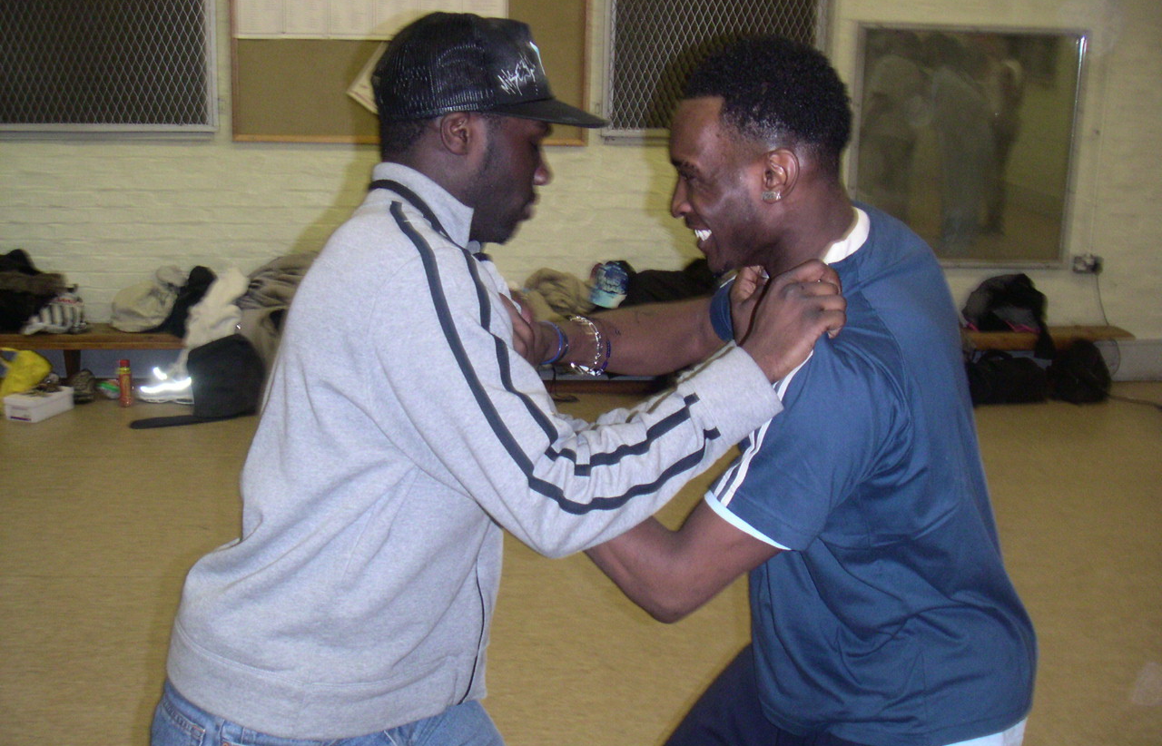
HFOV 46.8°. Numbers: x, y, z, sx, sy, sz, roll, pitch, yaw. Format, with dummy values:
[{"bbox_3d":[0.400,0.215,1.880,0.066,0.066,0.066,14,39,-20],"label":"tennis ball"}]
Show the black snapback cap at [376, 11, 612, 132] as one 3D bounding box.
[{"bbox_3d":[-0.105,-0.344,1.530,0.265,0.128,0.172,2,12,5],"label":"black snapback cap"}]

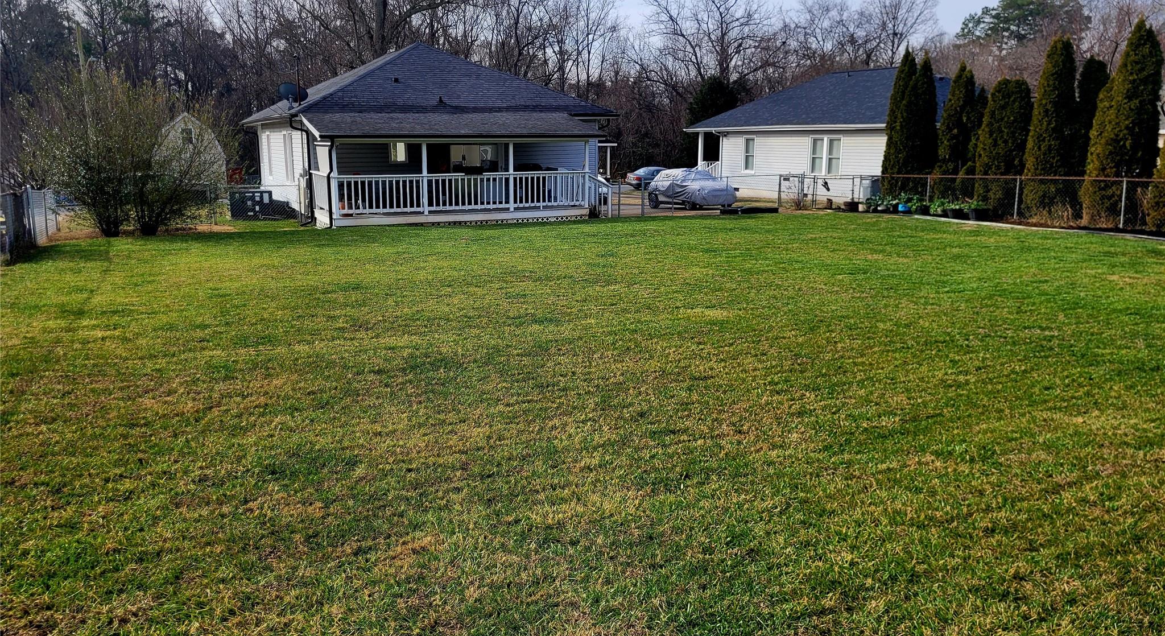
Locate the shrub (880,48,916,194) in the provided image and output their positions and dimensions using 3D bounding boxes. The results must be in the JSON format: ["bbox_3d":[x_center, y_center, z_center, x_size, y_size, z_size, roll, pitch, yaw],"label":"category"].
[{"bbox_3d":[10.697,-6.326,29.437,1.220,5.290,1.220,-5,13,-25],"label":"shrub"}]

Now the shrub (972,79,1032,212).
[{"bbox_3d":[12.469,-5.034,25.904,1.480,3.990,1.480,-5,13,-25],"label":"shrub"}]

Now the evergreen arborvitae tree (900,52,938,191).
[{"bbox_3d":[11.090,-6.081,28.644,1.170,5.060,1.170,-5,13,-25],"label":"evergreen arborvitae tree"}]

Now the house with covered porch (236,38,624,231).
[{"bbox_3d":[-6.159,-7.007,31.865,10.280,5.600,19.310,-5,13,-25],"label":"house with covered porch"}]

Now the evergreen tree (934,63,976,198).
[{"bbox_3d":[11.740,-5.625,27.345,1.270,4.640,1.270,-5,13,-25],"label":"evergreen tree"}]

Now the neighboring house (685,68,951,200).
[{"bbox_3d":[13.417,-8.718,41.403,10.400,5.870,15.800,-5,13,-25],"label":"neighboring house"}]

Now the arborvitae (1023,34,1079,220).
[{"bbox_3d":[13.122,-5.274,24.457,1.420,4.980,1.420,-5,13,-25],"label":"arborvitae"}]

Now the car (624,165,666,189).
[{"bbox_3d":[4.868,-8.500,52.663,4.650,1.450,1.800,-5,13,-25],"label":"car"}]

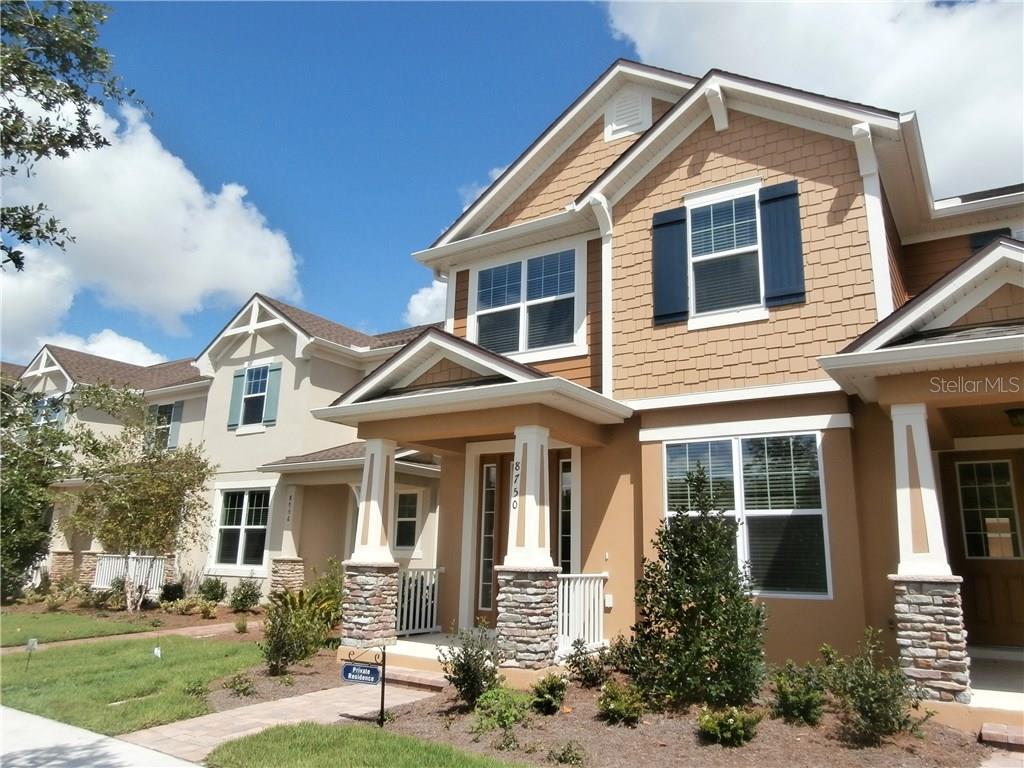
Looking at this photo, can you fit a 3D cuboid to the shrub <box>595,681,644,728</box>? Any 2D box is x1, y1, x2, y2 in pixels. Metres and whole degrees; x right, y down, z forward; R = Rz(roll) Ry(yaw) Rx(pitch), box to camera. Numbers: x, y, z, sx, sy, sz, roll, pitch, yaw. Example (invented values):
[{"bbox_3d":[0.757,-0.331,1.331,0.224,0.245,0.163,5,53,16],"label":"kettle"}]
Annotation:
[{"bbox_3d":[0.927,2.713,6.067,0.395,0.320,0.395,2,-14,0],"label":"shrub"}]

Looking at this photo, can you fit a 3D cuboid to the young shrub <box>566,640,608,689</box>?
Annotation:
[{"bbox_3d":[0.770,2.877,7.339,0.420,0.468,0.420,1,-13,0],"label":"young shrub"}]

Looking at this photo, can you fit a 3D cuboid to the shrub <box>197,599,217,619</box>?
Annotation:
[{"bbox_3d":[-6.187,4.547,14.430,0.377,0.360,0.377,-7,-16,34],"label":"shrub"}]

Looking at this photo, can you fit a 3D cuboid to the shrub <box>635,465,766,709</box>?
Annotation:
[{"bbox_3d":[1.962,2.025,7.485,1.339,2.335,1.339,-7,-16,33],"label":"shrub"}]

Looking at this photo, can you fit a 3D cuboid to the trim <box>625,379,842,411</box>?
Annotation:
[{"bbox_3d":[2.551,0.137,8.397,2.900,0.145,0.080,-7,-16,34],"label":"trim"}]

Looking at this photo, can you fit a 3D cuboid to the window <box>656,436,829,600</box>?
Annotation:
[{"bbox_3d":[2.690,1.526,8.305,1.870,1.810,0.100,-7,-16,34],"label":"window"}]

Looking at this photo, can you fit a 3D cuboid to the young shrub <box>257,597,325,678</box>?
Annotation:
[{"bbox_3d":[-2.551,2.943,8.372,0.738,0.795,0.738,-7,-16,34],"label":"young shrub"}]

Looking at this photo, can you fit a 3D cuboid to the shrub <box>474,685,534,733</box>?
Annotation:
[{"bbox_3d":[-0.078,2.744,6.082,0.475,0.287,0.475,1,-13,0],"label":"shrub"}]

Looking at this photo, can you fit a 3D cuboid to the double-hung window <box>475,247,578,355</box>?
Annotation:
[{"bbox_3d":[0.184,-1.176,10.906,1.954,1.620,0.083,-7,-16,33],"label":"double-hung window"}]

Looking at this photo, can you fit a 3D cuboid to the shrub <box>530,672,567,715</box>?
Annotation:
[{"bbox_3d":[0.330,2.787,6.425,0.314,0.313,0.314,2,-14,0],"label":"shrub"}]

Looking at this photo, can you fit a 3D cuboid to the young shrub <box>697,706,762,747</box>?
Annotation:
[{"bbox_3d":[1.701,2.656,5.555,0.499,0.233,0.499,-7,-16,33],"label":"young shrub"}]

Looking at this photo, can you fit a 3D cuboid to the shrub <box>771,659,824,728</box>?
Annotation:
[{"bbox_3d":[2.410,2.611,6.034,0.423,0.492,0.423,-7,-16,34],"label":"shrub"}]

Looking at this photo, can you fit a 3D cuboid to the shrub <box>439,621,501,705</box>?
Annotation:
[{"bbox_3d":[-0.381,2.644,6.740,0.558,0.724,0.558,1,-13,0],"label":"shrub"}]

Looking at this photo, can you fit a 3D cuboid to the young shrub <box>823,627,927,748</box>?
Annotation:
[{"bbox_3d":[2.989,2.466,5.879,0.840,0.828,0.773,-7,-16,33],"label":"young shrub"}]

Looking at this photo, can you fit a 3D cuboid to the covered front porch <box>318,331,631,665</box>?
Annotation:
[{"bbox_3d":[-0.608,1.430,9.397,4.075,4.050,2.171,-7,-16,33],"label":"covered front porch"}]

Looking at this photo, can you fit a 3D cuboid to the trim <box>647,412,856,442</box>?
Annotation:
[{"bbox_3d":[2.694,0.538,8.472,2.500,0.153,0.080,-7,-16,34],"label":"trim"}]

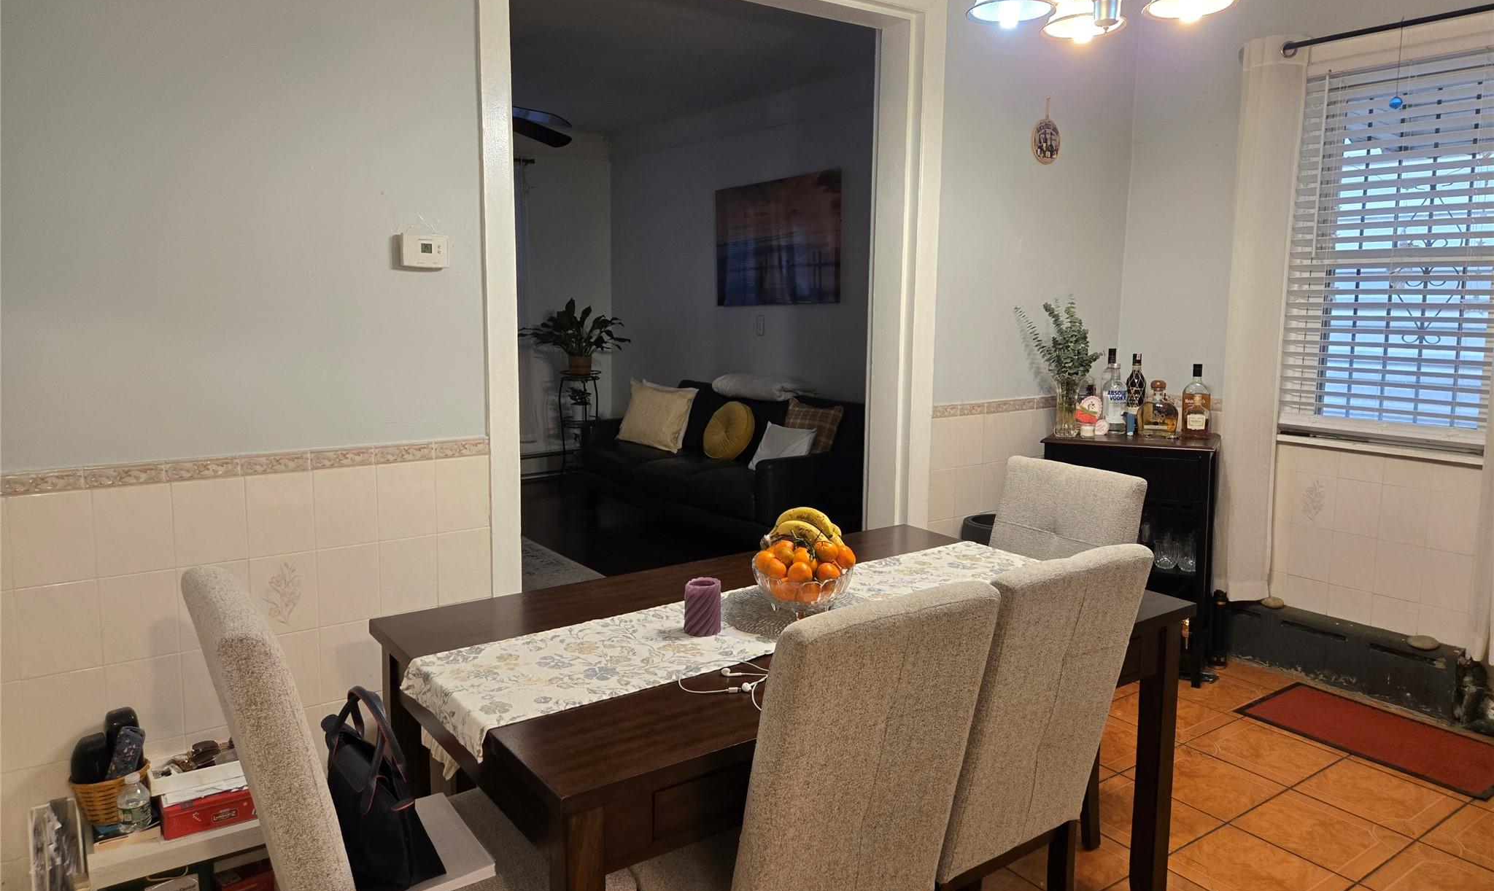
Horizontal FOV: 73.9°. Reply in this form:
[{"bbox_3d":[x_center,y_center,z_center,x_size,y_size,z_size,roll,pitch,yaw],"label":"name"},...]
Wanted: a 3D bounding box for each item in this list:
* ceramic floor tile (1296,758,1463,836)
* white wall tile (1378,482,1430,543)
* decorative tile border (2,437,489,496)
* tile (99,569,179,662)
[{"bbox_3d":[1.835,1.023,2.880,0.335,0.010,0.335,-5,10,-34],"label":"ceramic floor tile"},{"bbox_3d":[2.353,0.250,3.551,0.010,0.200,0.150,-5,10,-37],"label":"white wall tile"},{"bbox_3d":[-1.130,0.045,2.353,1.110,0.048,0.012,-5,10,-36],"label":"decorative tile border"},{"bbox_3d":[-1.363,0.385,2.234,0.150,0.200,0.010,-6,11,-36],"label":"tile"}]

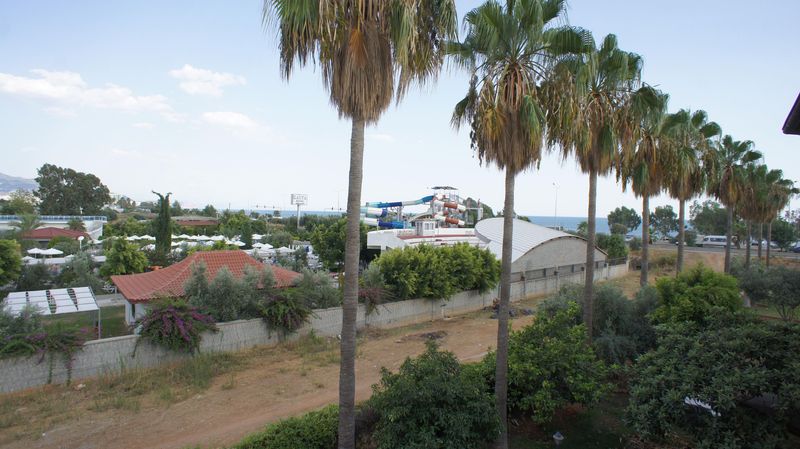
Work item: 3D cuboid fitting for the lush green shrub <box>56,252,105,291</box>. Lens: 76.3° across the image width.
[{"bbox_3d":[-28.281,4.225,45.038,4.100,3.500,3.800,1,1,0],"label":"lush green shrub"}]

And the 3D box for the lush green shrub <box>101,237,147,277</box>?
[{"bbox_3d":[-26.076,3.707,48.100,4.400,4.650,4.200,1,1,-28],"label":"lush green shrub"}]

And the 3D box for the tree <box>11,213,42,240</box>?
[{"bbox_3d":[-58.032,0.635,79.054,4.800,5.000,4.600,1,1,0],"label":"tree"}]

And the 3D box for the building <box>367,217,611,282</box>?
[{"bbox_3d":[12.141,2.873,68.570,23.000,7.900,25.000,2,2,44],"label":"building"}]

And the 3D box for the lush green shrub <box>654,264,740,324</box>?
[{"bbox_3d":[15.176,4.043,26.043,4.300,4.000,4.100,1,1,0],"label":"lush green shrub"}]

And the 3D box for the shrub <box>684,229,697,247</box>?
[{"bbox_3d":[57.688,2.543,101.038,2.500,3.500,2.400,1,1,0],"label":"shrub"}]

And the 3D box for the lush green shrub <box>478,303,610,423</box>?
[{"bbox_3d":[5.103,4.778,17.844,4.400,4.100,4.100,1,1,0],"label":"lush green shrub"}]

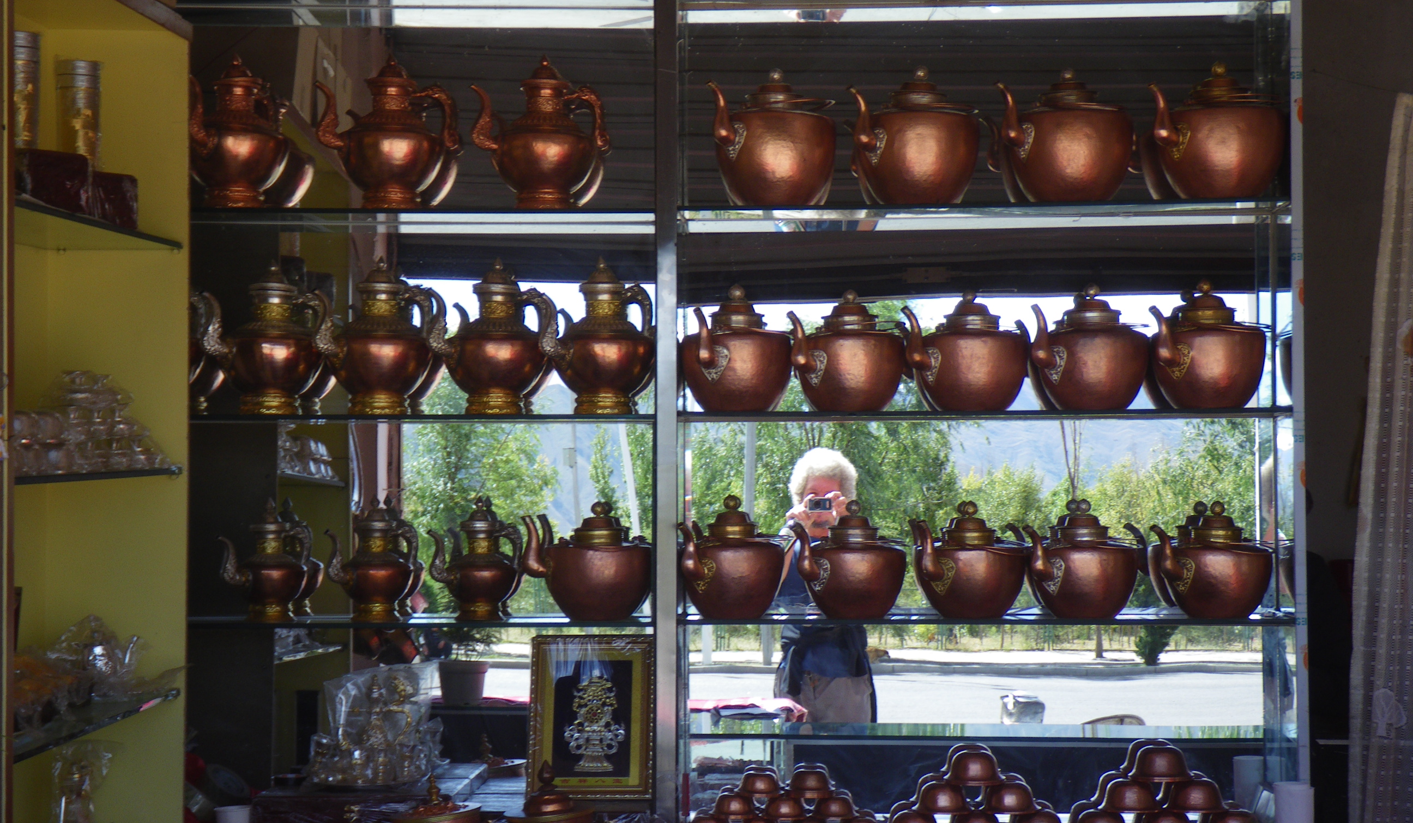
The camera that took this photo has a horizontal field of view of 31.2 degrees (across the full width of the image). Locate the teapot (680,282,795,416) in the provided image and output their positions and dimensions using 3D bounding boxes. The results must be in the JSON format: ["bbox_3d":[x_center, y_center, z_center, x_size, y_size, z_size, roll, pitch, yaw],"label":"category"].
[{"bbox_3d":[0.050,-0.109,4.382,0.211,0.224,0.252,-1,-2,30],"label":"teapot"}]

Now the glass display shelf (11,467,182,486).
[{"bbox_3d":[-0.998,0.095,3.758,0.220,0.009,0.870,0,0,3],"label":"glass display shelf"}]

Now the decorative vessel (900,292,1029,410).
[{"bbox_3d":[0.455,-0.106,4.473,0.242,0.212,0.198,1,-3,-38],"label":"decorative vessel"}]

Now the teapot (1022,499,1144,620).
[{"bbox_3d":[0.640,0.254,4.345,0.247,0.204,0.206,1,-2,-41],"label":"teapot"}]

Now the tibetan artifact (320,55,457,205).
[{"bbox_3d":[-0.559,-0.485,4.450,0.264,0.274,0.177,1,-2,-25],"label":"tibetan artifact"}]

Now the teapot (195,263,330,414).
[{"bbox_3d":[-0.784,-0.133,4.531,0.252,0.274,0.190,1,-3,-38],"label":"teapot"}]

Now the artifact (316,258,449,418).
[{"bbox_3d":[-0.579,-0.131,4.432,0.177,0.279,0.256,-2,-2,44],"label":"artifact"}]

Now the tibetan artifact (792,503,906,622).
[{"bbox_3d":[0.249,0.262,4.473,0.228,0.209,0.186,2,-3,-44],"label":"tibetan artifact"}]

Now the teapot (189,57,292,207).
[{"bbox_3d":[-0.826,-0.486,4.427,0.177,0.274,0.262,-1,-2,27],"label":"teapot"}]

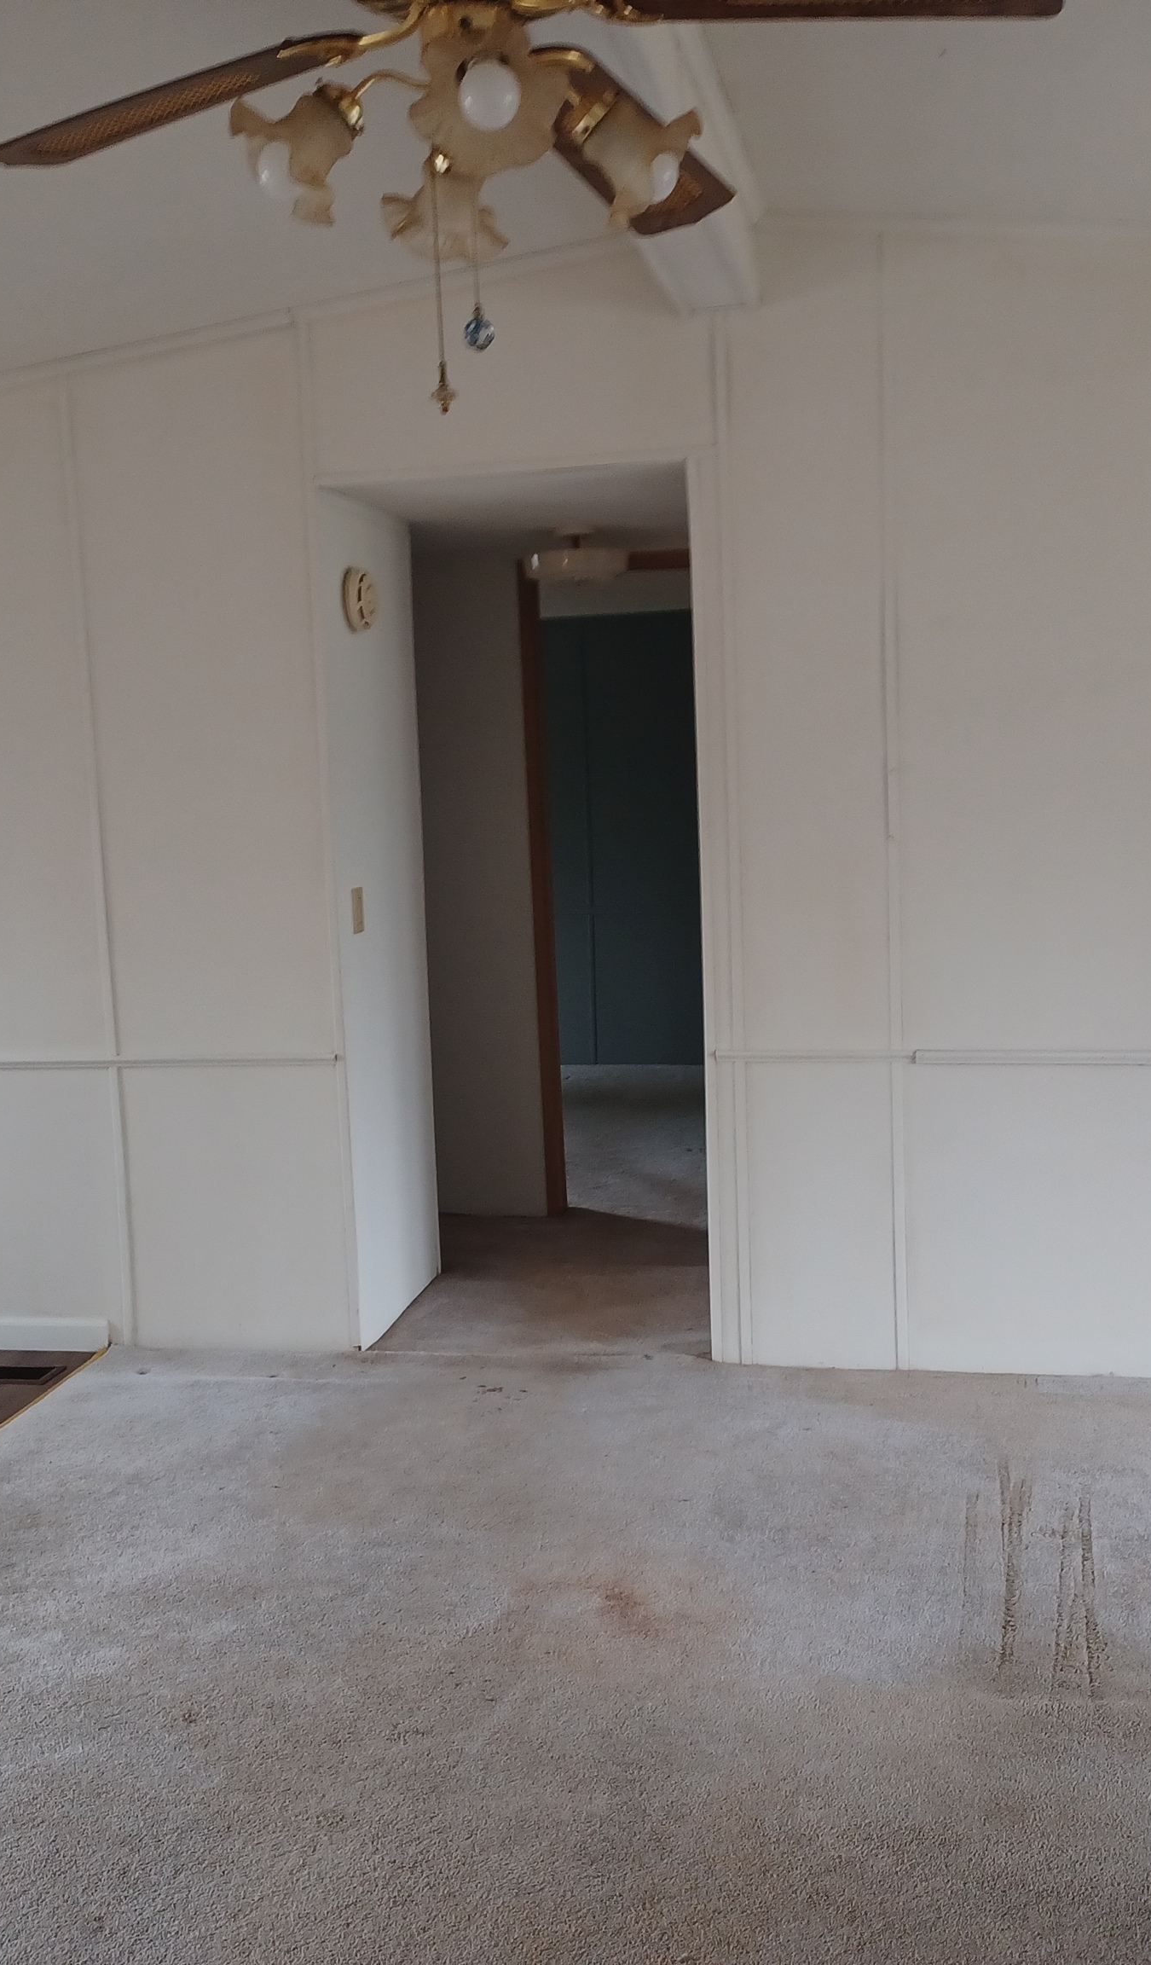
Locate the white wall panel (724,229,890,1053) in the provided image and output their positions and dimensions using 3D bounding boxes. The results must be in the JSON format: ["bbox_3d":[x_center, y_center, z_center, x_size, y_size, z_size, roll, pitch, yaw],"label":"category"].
[{"bbox_3d":[0.514,-0.740,4.221,0.345,1.807,0.020,-1,7,11],"label":"white wall panel"}]

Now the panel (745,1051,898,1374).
[{"bbox_3d":[0.565,0.540,4.368,0.340,0.715,0.020,-1,7,11],"label":"panel"}]

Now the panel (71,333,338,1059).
[{"bbox_3d":[-0.875,-0.655,4.502,0.584,1.685,0.020,-1,7,11],"label":"panel"}]

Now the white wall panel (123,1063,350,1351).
[{"bbox_3d":[-0.840,0.554,4.643,0.563,0.715,0.020,-1,7,11],"label":"white wall panel"}]

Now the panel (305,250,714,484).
[{"bbox_3d":[-0.158,-1.385,4.274,0.945,0.466,0.020,-1,7,11],"label":"panel"}]

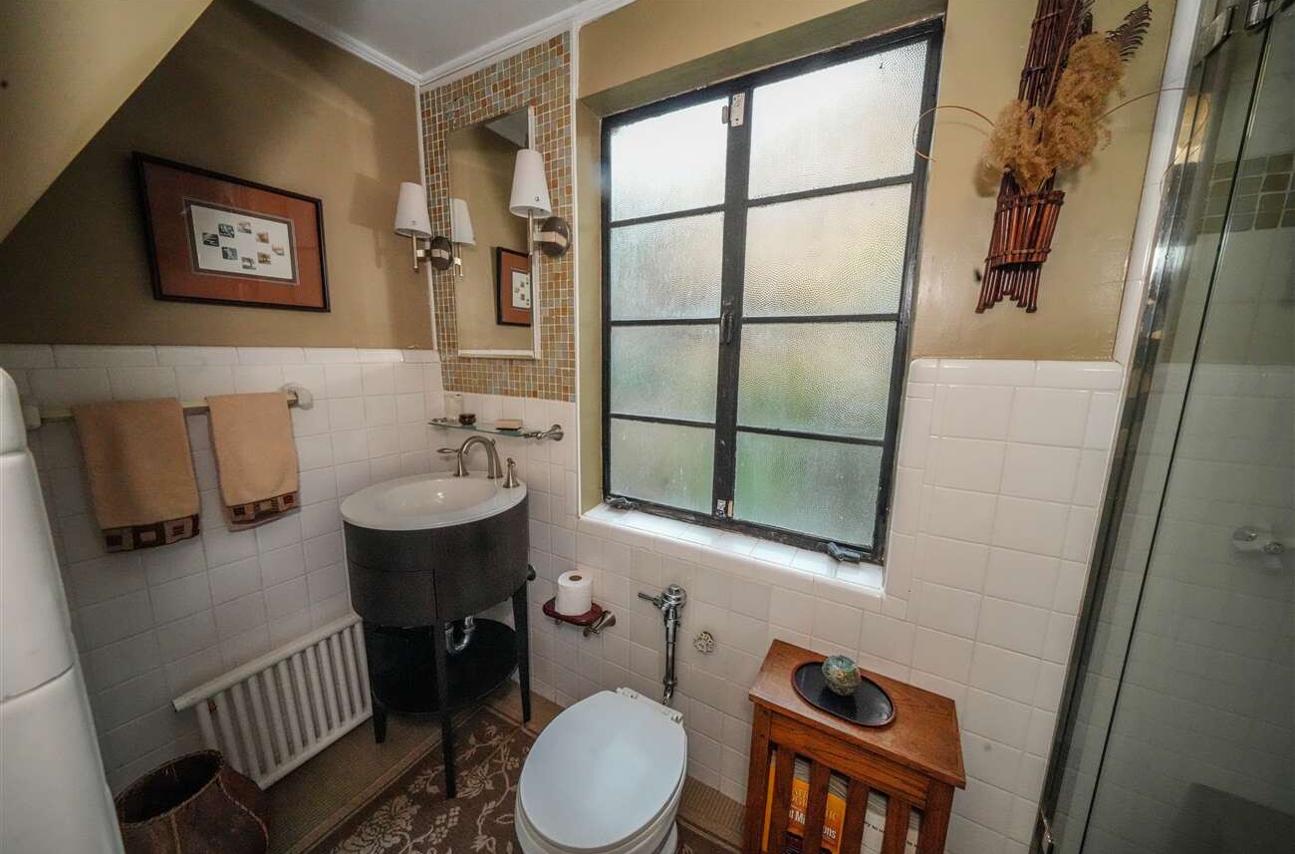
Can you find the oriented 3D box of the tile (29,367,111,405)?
[{"bbox_3d":[-1.269,-0.077,0.952,0.009,0.108,0.108,7,11,30],"label":"tile"}]

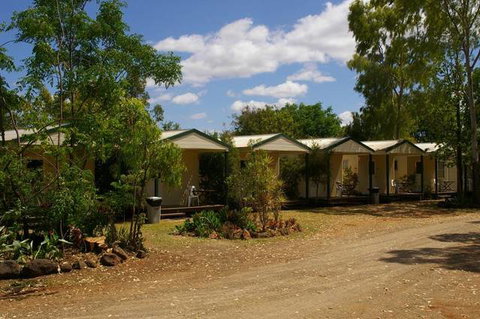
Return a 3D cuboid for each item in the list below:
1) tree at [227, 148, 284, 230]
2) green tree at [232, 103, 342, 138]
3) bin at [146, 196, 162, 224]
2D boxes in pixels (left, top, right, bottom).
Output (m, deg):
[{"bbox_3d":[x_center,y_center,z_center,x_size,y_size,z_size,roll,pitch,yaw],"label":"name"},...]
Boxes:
[{"bbox_3d":[0.450,0.880,17.600,1.700,2.400,1.650,0,-1,0],"label":"tree"},{"bbox_3d":[3.600,-0.900,46.000,8.500,6.800,7.800,0,-1,0],"label":"green tree"},{"bbox_3d":[-2.950,1.760,20.600,0.540,0.930,0.550,0,-1,-17],"label":"bin"}]

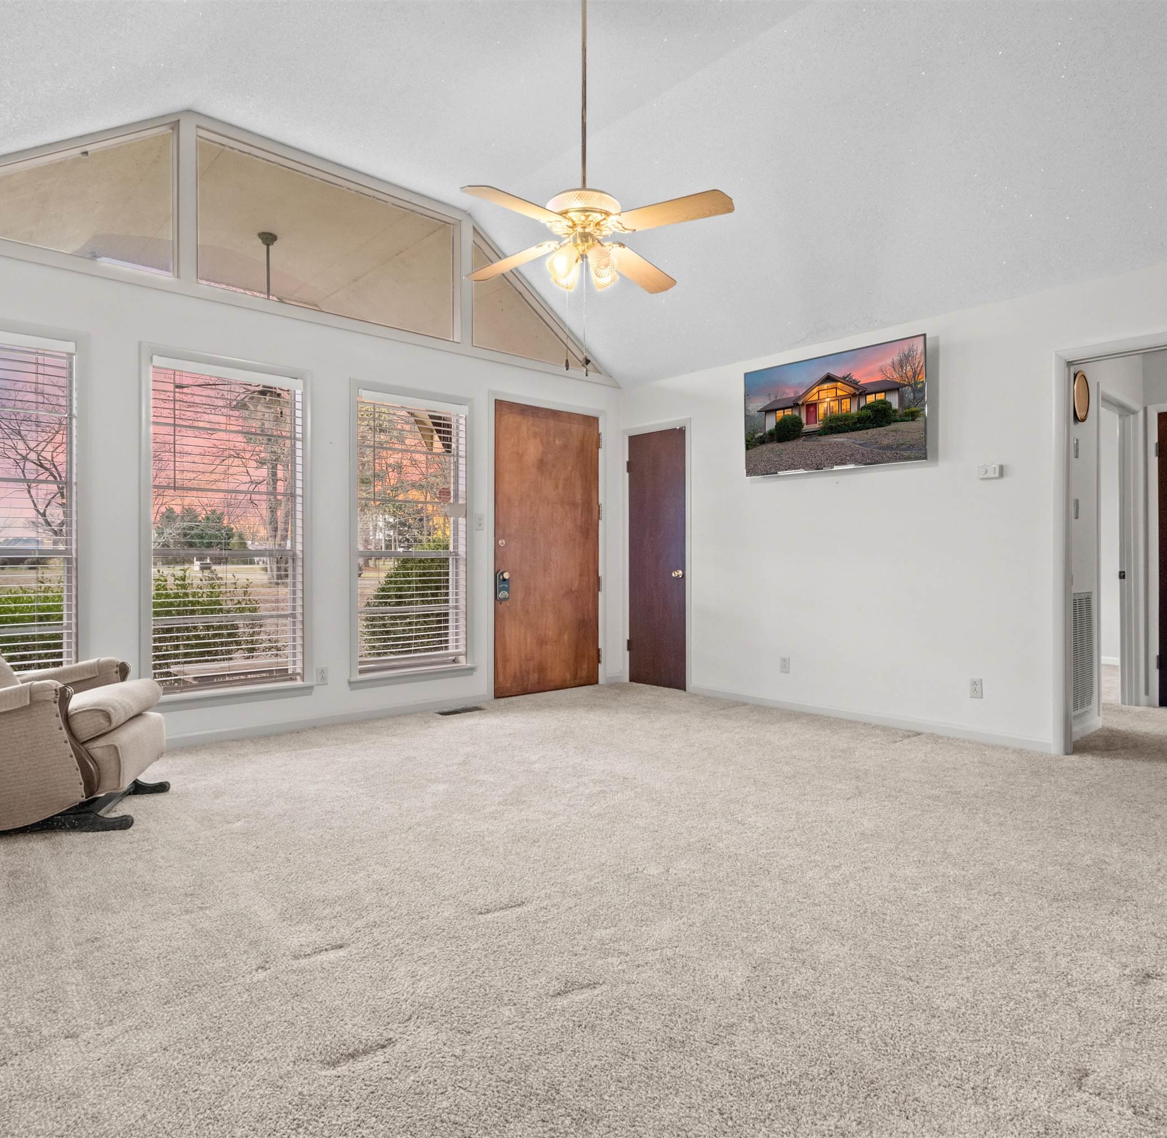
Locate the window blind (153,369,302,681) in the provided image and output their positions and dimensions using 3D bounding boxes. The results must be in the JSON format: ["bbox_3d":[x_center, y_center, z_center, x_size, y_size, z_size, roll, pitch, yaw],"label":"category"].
[{"bbox_3d":[-1.942,-0.220,3.944,0.759,1.761,0.063,0,0,-42],"label":"window blind"}]

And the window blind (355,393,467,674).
[{"bbox_3d":[-1.100,-0.225,4.691,0.780,1.772,0.063,0,0,-42],"label":"window blind"}]

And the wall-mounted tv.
[{"bbox_3d":[1.543,-0.969,4.453,0.063,0.714,1.217,0,0,-42],"label":"wall-mounted tv"}]

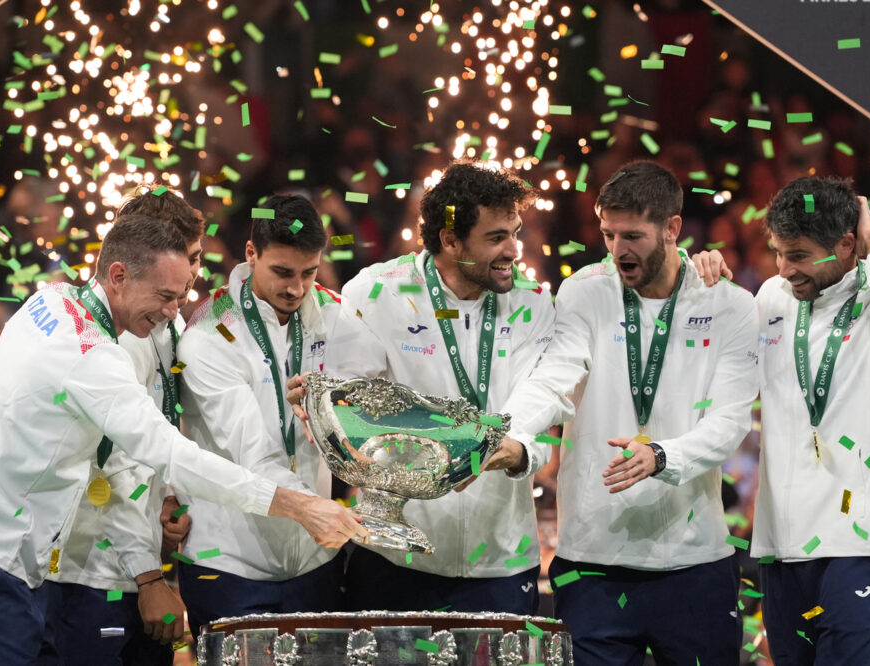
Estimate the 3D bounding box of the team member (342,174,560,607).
[{"bbox_3d":[0.030,0.569,10.080,0.510,1.900,0.400,1,-6,-12],"label":"team member"}]

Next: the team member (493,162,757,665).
[{"bbox_3d":[0.425,0.566,9.970,0.580,1.890,0.520,0,-5,0],"label":"team member"}]

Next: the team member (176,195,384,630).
[{"bbox_3d":[-0.346,0.612,10.030,0.490,1.830,0.470,2,-6,-20],"label":"team member"}]

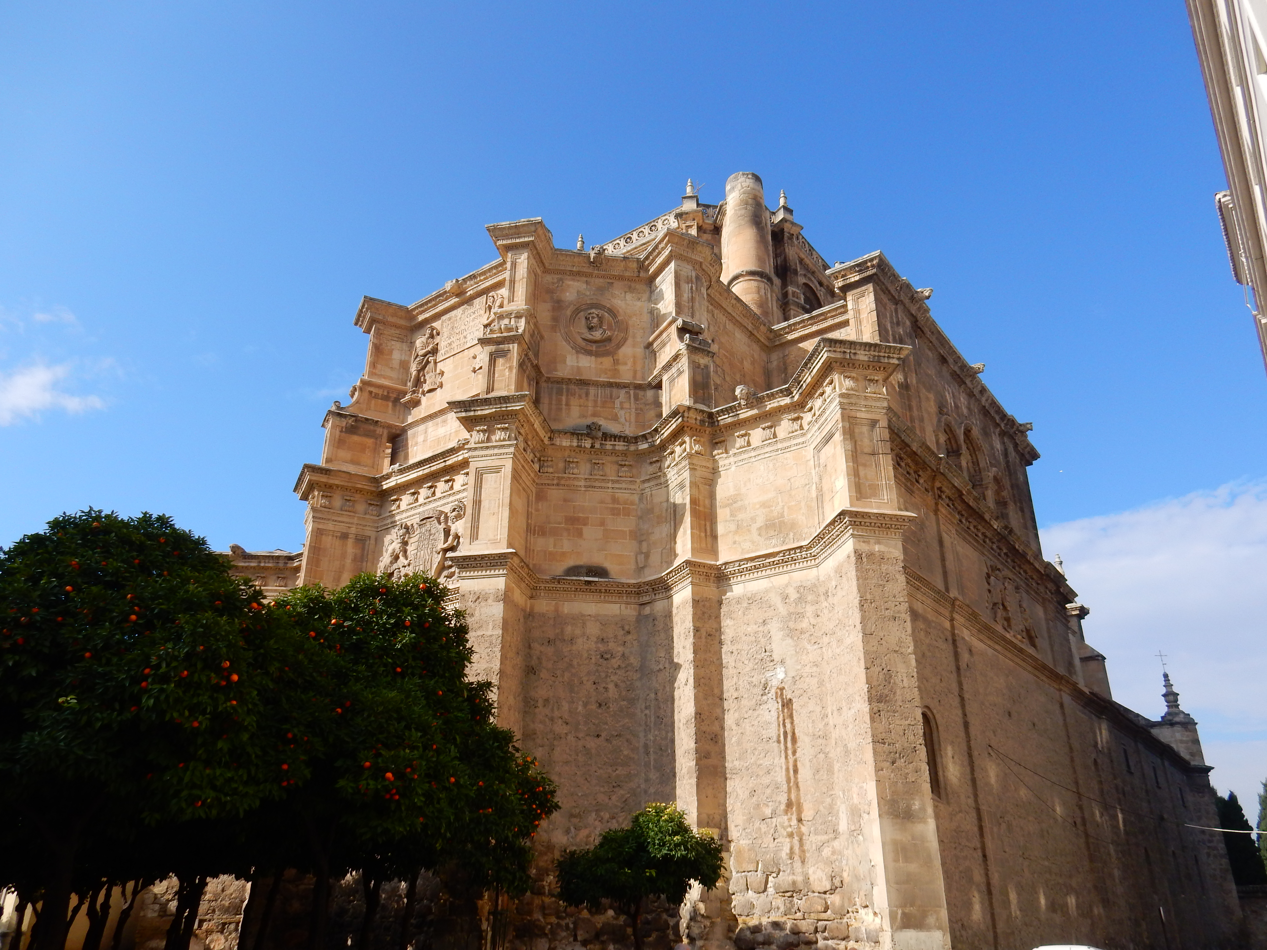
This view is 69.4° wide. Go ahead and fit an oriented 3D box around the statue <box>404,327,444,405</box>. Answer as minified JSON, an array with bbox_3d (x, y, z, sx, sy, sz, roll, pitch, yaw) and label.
[{"bbox_3d":[-5.543,-2.974,24.226,1.020,2.050,0.450,-18,-31,33],"label":"statue"}]

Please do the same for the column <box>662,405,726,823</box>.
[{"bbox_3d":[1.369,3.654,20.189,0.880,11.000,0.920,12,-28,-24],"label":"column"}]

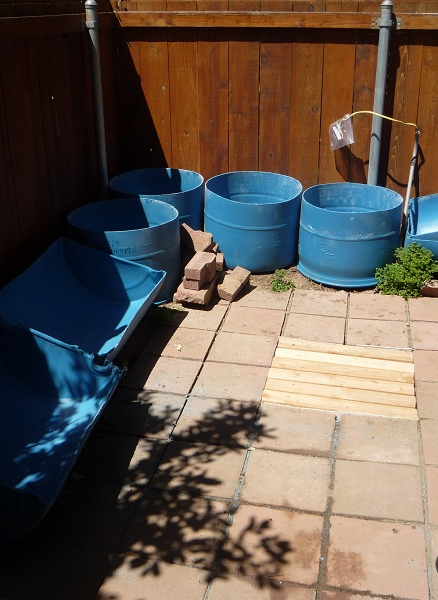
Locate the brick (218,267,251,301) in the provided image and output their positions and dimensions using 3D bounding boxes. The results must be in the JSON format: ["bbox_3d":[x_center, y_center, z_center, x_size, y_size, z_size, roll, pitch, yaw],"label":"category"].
[{"bbox_3d":[0.091,-0.088,3.883,0.087,0.053,0.205,22,49,24],"label":"brick"}]

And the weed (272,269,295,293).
[{"bbox_3d":[0.369,-0.111,3.970,0.135,0.085,0.130,4,24,11],"label":"weed"}]

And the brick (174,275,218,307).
[{"bbox_3d":[-0.123,-0.062,3.795,0.175,0.052,0.240,4,27,15],"label":"brick"}]

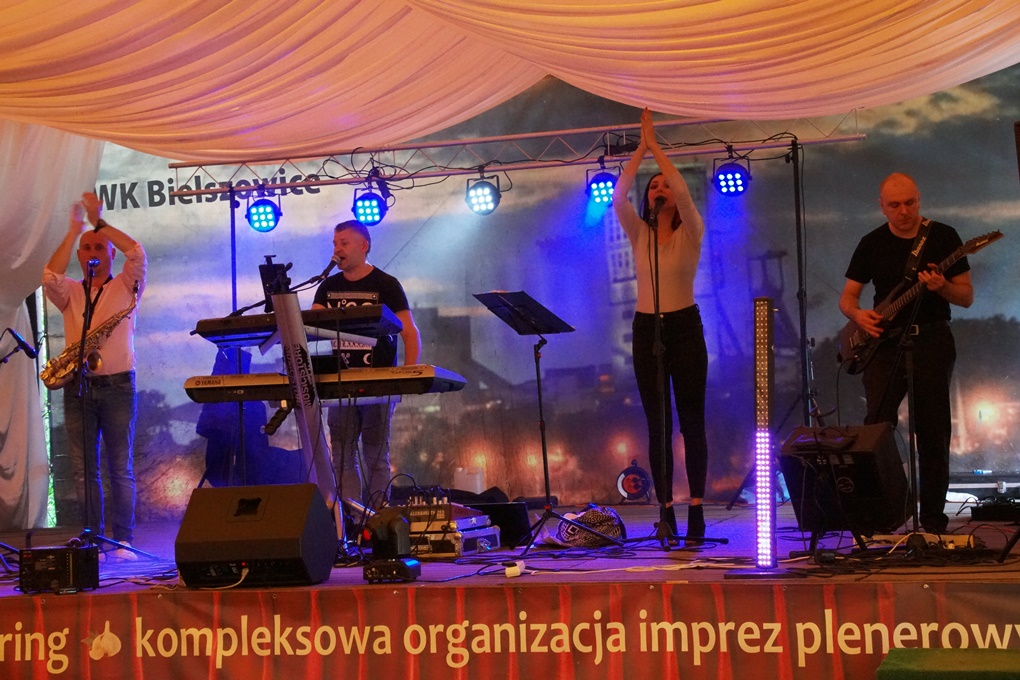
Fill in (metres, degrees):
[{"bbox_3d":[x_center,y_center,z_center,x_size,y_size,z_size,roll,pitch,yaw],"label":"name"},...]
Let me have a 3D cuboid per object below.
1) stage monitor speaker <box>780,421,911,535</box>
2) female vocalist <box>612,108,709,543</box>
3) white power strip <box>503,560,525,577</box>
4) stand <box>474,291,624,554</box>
[{"bbox_3d":[1.497,0.616,9.450,0.455,0.430,0.270,-4,18,31],"label":"stage monitor speaker"},{"bbox_3d":[0.732,-0.070,10.200,0.440,2.080,0.360,-3,-2,11],"label":"female vocalist"},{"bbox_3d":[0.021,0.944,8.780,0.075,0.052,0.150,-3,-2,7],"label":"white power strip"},{"bbox_3d":[0.197,0.412,10.620,0.600,1.300,0.550,-1,-3,-37],"label":"stand"}]

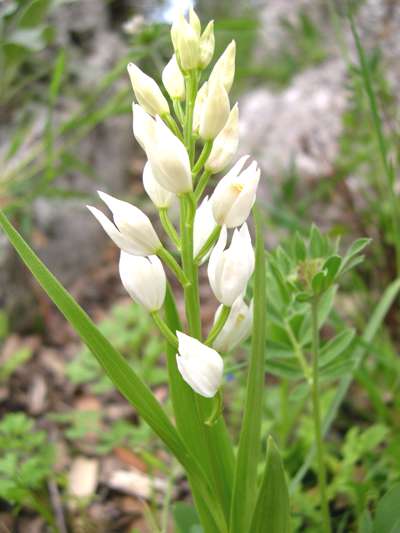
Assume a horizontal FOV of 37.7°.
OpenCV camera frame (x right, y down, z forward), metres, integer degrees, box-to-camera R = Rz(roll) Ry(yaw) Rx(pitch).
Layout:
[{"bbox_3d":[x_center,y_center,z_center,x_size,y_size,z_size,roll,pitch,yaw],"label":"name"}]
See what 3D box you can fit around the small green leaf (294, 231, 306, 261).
[{"bbox_3d":[0.052,-0.011,0.305,0.005,0.015,0.003,-8,6,0],"label":"small green leaf"}]

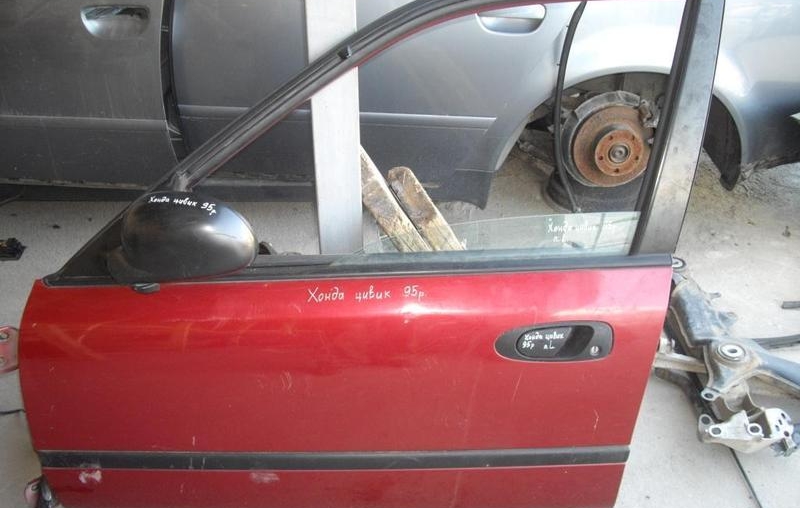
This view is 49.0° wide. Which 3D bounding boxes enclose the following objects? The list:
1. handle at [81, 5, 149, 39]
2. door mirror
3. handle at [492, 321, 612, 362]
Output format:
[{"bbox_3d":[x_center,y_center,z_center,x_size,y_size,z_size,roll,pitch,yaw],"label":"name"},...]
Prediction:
[{"bbox_3d":[-0.741,-0.604,2.280,0.178,0.082,0.045,0,29,1],"label":"handle"},{"bbox_3d":[-0.329,-0.024,1.335,0.218,0.130,0.105,-2,31,-3],"label":"door mirror"},{"bbox_3d":[0.254,0.147,1.455,0.194,0.067,0.040,0,29,0],"label":"handle"}]

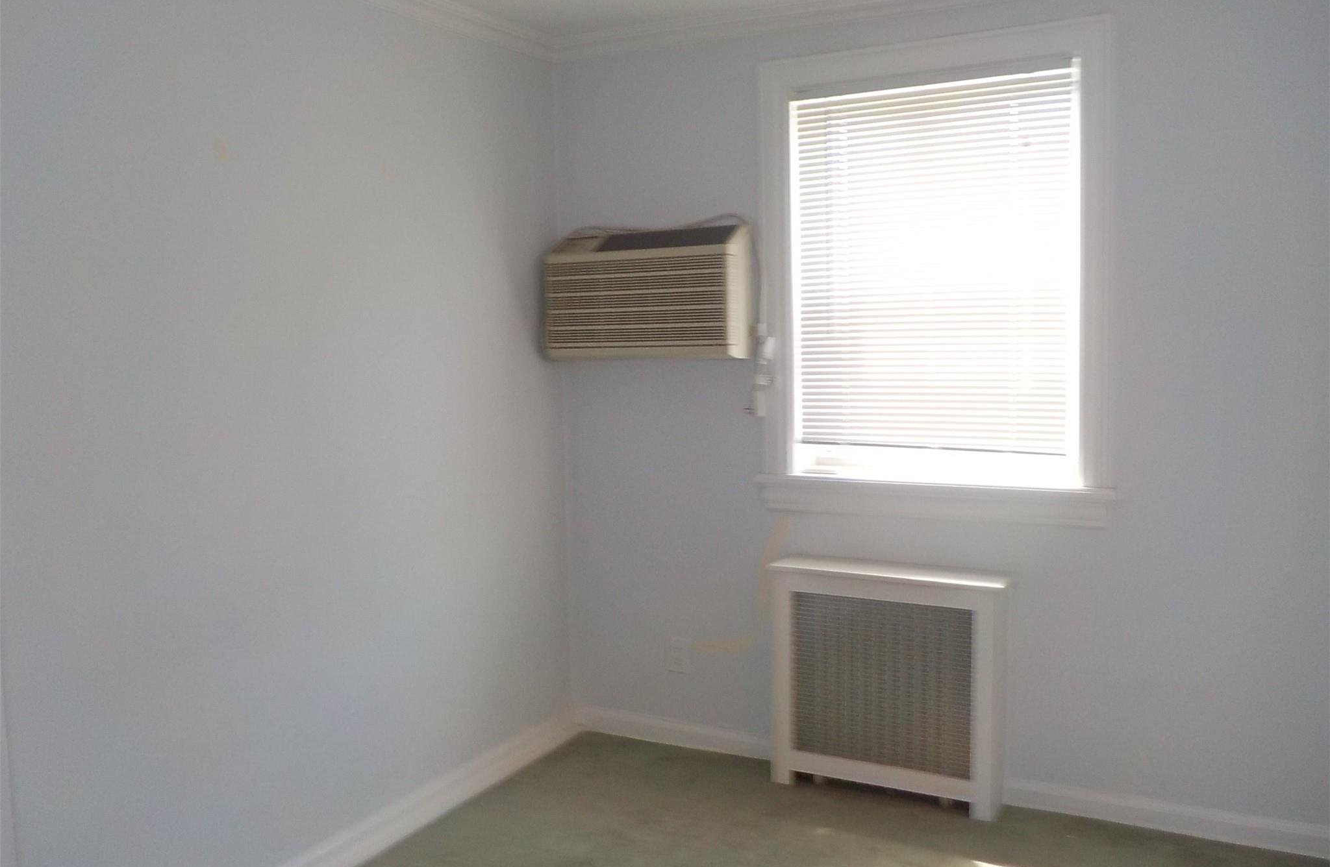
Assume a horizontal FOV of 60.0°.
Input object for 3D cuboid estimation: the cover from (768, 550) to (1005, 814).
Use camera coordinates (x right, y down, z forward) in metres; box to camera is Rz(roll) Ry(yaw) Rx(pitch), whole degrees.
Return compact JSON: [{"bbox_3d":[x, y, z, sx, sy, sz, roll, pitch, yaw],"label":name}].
[{"bbox_3d":[0.664,0.738,3.409,0.690,0.685,0.168,2,7,28],"label":"cover"}]

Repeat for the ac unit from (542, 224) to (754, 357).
[{"bbox_3d":[-0.065,-0.438,3.670,0.670,0.407,0.175,2,7,28],"label":"ac unit"}]

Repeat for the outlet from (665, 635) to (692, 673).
[{"bbox_3d":[0.047,0.738,3.840,0.073,0.117,0.009,2,7,28],"label":"outlet"}]

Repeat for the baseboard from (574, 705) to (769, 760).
[{"bbox_3d":[0.030,1.007,3.880,0.752,0.086,0.015,2,7,28],"label":"baseboard"}]

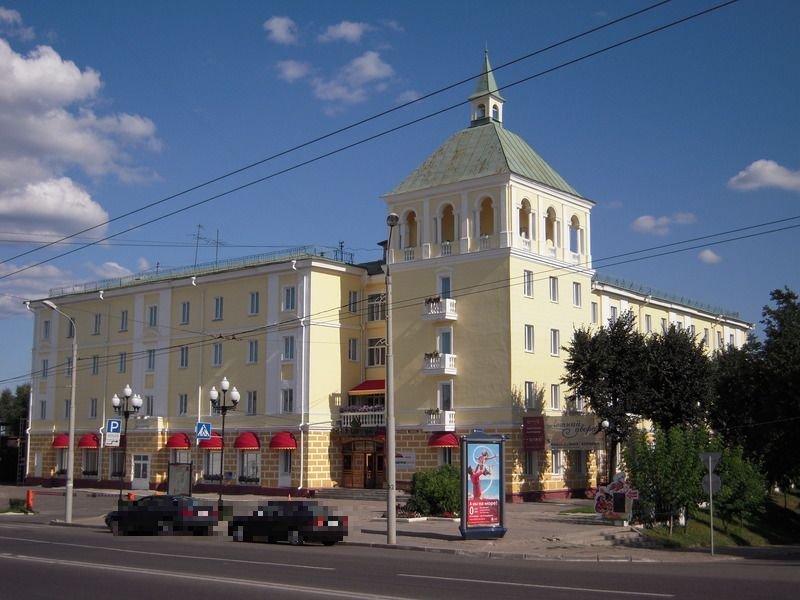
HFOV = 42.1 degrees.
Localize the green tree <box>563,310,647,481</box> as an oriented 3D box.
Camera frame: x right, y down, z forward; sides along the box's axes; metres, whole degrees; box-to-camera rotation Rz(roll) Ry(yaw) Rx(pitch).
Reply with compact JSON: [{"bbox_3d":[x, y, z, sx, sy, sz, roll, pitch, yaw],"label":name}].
[{"bbox_3d":[11.255,5.757,56.690,4.900,10.750,4.900,-6,-10,39],"label":"green tree"}]

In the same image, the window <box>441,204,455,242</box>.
[{"bbox_3d":[3.123,-4.810,65.710,1.022,2.447,0.350,-6,-11,39],"label":"window"}]

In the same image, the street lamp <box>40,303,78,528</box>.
[{"bbox_3d":[-13.986,4.558,42.131,0.350,8.900,1.900,-5,-10,33],"label":"street lamp"}]

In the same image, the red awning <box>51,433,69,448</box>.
[{"bbox_3d":[-26.864,11.155,82.298,2.100,1.170,0.850,-6,-10,39],"label":"red awning"}]

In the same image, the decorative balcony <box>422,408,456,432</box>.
[{"bbox_3d":[2.407,7.435,63.598,1.700,1.257,1.015,-6,-11,39],"label":"decorative balcony"}]

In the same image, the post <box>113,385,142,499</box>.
[{"bbox_3d":[-13.778,7.463,52.472,1.450,6.250,1.450,3,-9,-14],"label":"post"}]

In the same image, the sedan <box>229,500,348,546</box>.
[{"bbox_3d":[-4.053,7.991,37.426,4.500,1.410,1.730,-7,-11,41],"label":"sedan"}]

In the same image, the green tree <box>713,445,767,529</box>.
[{"bbox_3d":[13.222,7.372,40.835,2.069,3.286,2.069,-2,-9,18],"label":"green tree"}]

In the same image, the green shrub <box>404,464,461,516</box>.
[{"bbox_3d":[1.738,8.883,48.684,2.900,2.360,2.600,1,-8,0],"label":"green shrub"}]

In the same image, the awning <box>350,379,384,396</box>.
[{"bbox_3d":[-1.514,5.672,68.039,3.600,1.000,1.400,-6,-10,39],"label":"awning"}]

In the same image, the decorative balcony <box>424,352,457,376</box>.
[{"bbox_3d":[2.607,4.173,67.123,1.850,1.280,1.100,-6,-11,39],"label":"decorative balcony"}]

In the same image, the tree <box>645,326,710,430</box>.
[{"bbox_3d":[17.445,7.231,67.148,4.800,11.400,4.800,-2,-9,14],"label":"tree"}]

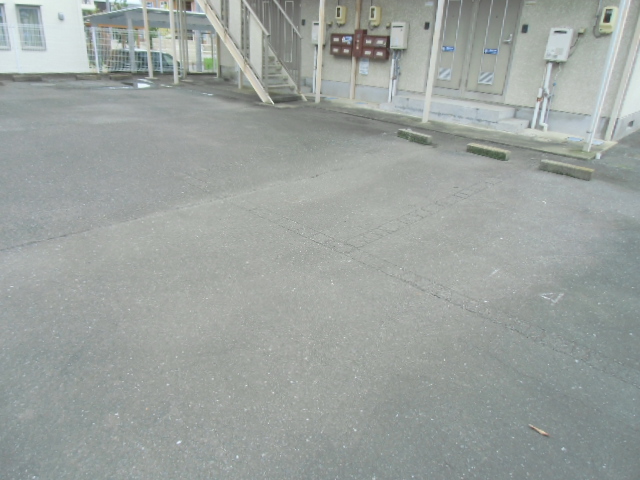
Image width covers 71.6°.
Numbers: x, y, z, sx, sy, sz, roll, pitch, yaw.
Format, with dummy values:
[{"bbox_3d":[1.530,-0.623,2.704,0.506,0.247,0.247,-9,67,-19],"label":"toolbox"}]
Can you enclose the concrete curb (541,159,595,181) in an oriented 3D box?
[{"bbox_3d":[2.904,-0.822,5.223,0.570,0.100,0.150,23,31,37],"label":"concrete curb"}]

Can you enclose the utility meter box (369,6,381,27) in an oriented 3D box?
[{"bbox_3d":[1.278,-5.162,10.261,0.175,0.380,0.165,22,30,36],"label":"utility meter box"}]

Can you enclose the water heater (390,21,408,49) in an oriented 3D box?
[{"bbox_3d":[1.690,-4.365,9.466,0.330,0.510,0.160,23,31,37],"label":"water heater"}]

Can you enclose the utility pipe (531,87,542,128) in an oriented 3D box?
[{"bbox_3d":[3.920,-2.384,8.025,0.065,0.730,0.065,23,31,37],"label":"utility pipe"}]

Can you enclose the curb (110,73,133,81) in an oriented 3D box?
[{"bbox_3d":[-5.900,-4.798,13.136,0.130,0.120,0.610,22,30,36],"label":"curb"}]

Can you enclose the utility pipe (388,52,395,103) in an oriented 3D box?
[{"bbox_3d":[1.692,-3.799,10.428,0.060,1.060,0.060,22,30,36],"label":"utility pipe"}]

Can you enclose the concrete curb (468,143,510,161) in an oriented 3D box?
[{"bbox_3d":[2.423,-1.265,6.369,0.125,0.120,0.590,-19,32,-41],"label":"concrete curb"}]

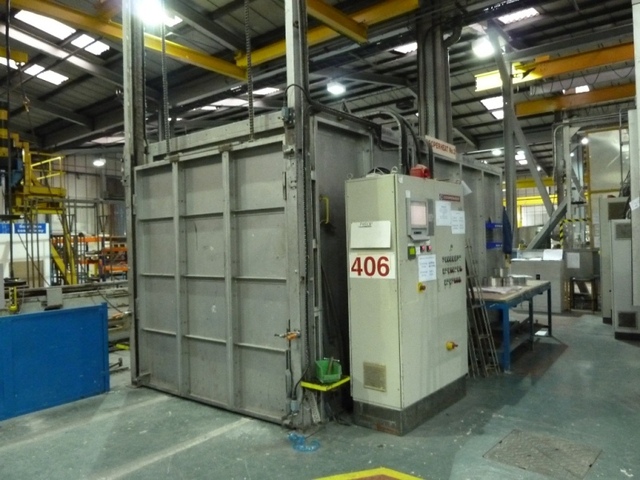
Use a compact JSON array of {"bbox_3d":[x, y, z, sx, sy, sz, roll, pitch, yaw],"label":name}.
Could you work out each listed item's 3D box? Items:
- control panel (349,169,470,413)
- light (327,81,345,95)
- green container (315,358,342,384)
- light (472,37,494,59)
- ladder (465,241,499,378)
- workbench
[{"bbox_3d":[0.822,0.457,4.145,0.473,1.922,1.188,-1,0,42],"label":"control panel"},{"bbox_3d":[0.485,-4.502,13.600,0.500,0.340,0.500,-2,0,0],"label":"light"},{"bbox_3d":[0.062,1.099,3.889,0.180,0.130,0.210,-2,0,-18],"label":"green container"},{"bbox_3d":[3.808,-4.480,10.700,0.500,0.340,0.500,-1,0,42],"label":"light"},{"bbox_3d":[1.755,0.743,5.100,0.080,1.520,0.310,-16,-10,41],"label":"ladder"},{"bbox_3d":[2.453,1.048,6.186,0.720,0.810,2.260,-1,0,38],"label":"workbench"}]

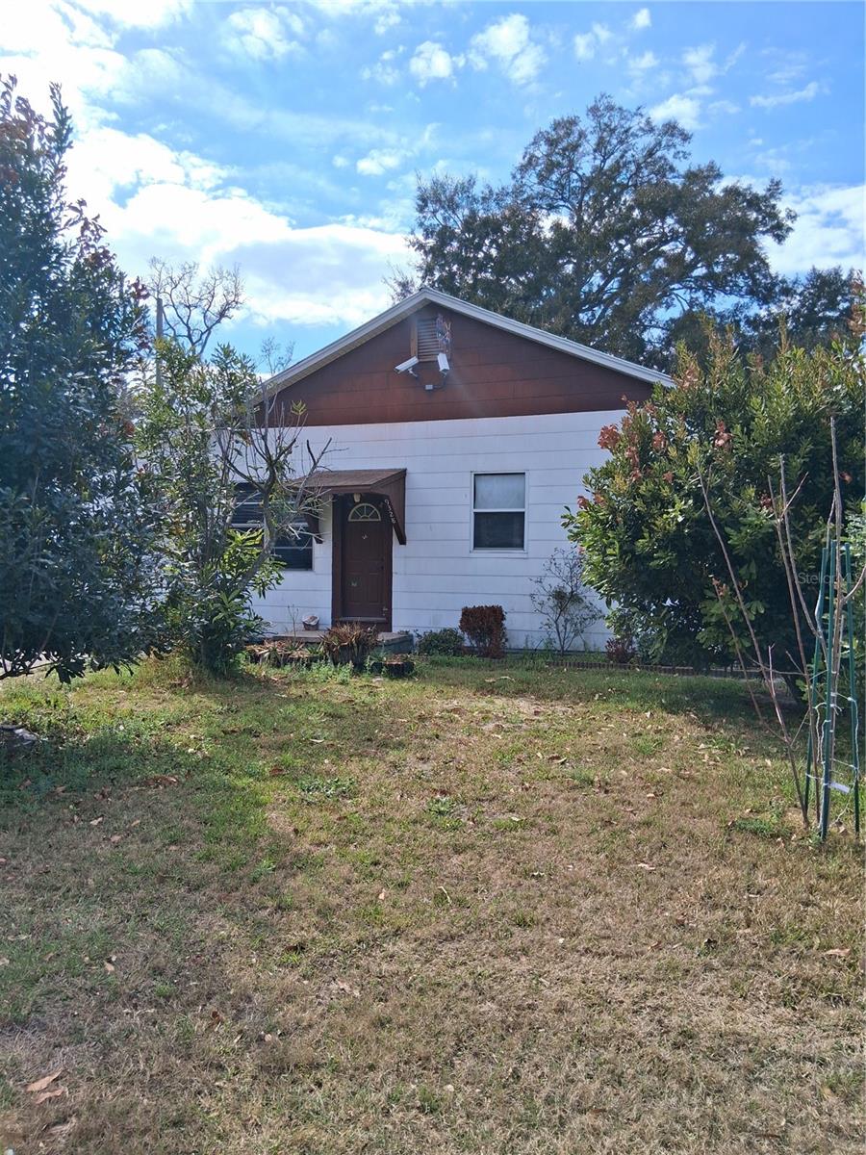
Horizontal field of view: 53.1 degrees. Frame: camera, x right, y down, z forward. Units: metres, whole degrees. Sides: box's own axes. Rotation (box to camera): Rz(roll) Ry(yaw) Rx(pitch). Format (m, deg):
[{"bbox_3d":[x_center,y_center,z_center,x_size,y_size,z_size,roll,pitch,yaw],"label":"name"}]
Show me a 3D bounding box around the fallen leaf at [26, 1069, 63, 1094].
[{"bbox_3d":[-1.099,1.423,2.457,0.045,0.025,0.115,1,1,28],"label":"fallen leaf"}]

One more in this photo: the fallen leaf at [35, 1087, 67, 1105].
[{"bbox_3d":[-1.051,1.425,2.386,0.038,0.022,0.080,2,2,40],"label":"fallen leaf"}]

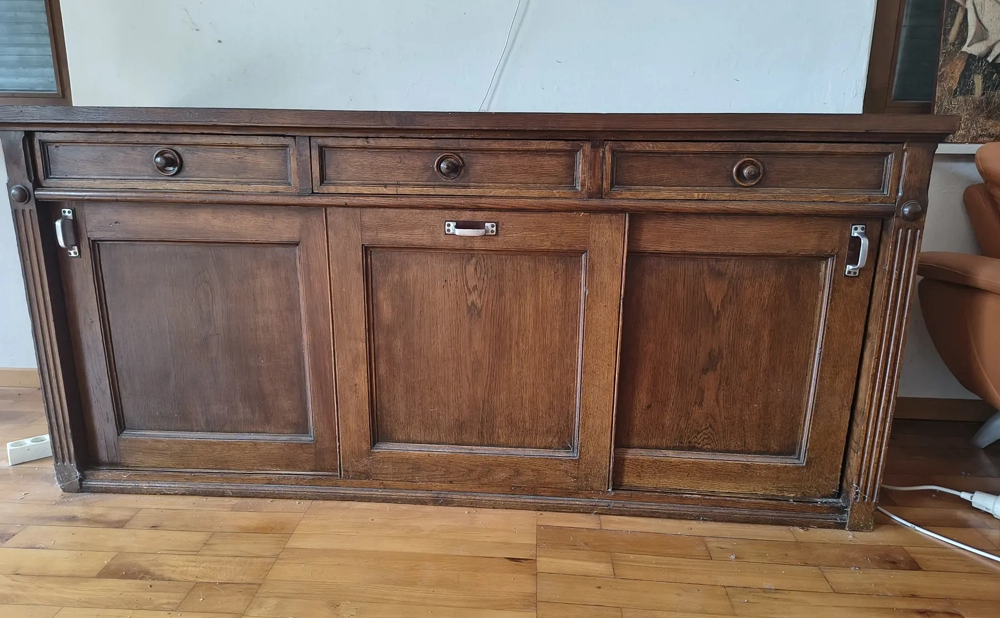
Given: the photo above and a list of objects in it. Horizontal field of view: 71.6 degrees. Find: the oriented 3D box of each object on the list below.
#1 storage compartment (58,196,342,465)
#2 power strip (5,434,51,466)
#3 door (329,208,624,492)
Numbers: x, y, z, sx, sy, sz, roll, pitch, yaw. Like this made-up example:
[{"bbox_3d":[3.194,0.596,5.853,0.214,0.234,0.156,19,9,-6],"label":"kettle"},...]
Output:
[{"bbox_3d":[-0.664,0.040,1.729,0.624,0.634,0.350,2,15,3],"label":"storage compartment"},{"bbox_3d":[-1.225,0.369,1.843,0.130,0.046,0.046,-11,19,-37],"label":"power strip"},{"bbox_3d":[-0.057,0.101,1.605,0.654,0.666,0.030,2,15,4],"label":"door"}]

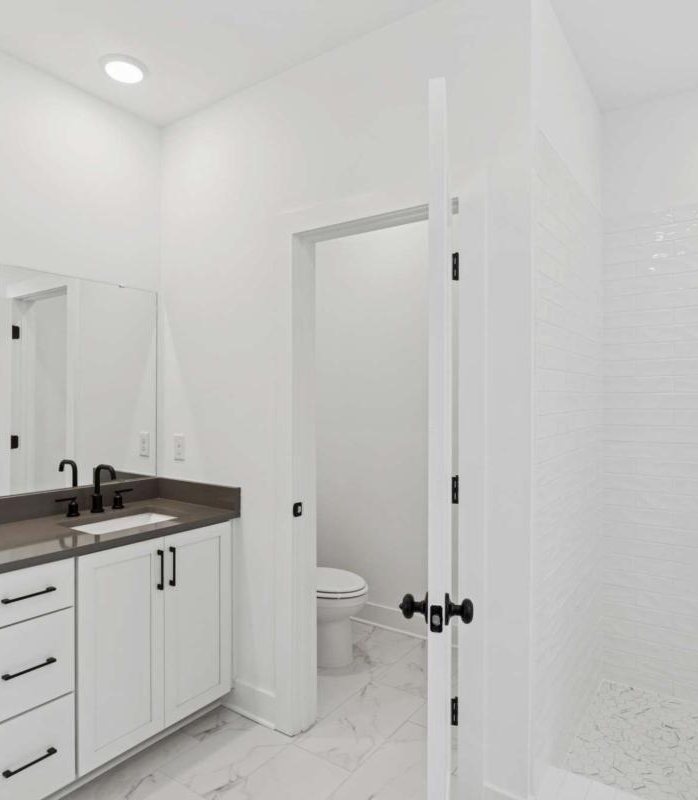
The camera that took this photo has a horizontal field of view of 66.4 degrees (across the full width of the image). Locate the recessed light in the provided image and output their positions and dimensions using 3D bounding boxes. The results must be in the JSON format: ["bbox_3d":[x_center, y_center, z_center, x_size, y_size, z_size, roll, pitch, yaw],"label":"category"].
[{"bbox_3d":[-0.925,-1.356,2.200,0.190,0.022,0.190,0,0,0],"label":"recessed light"}]

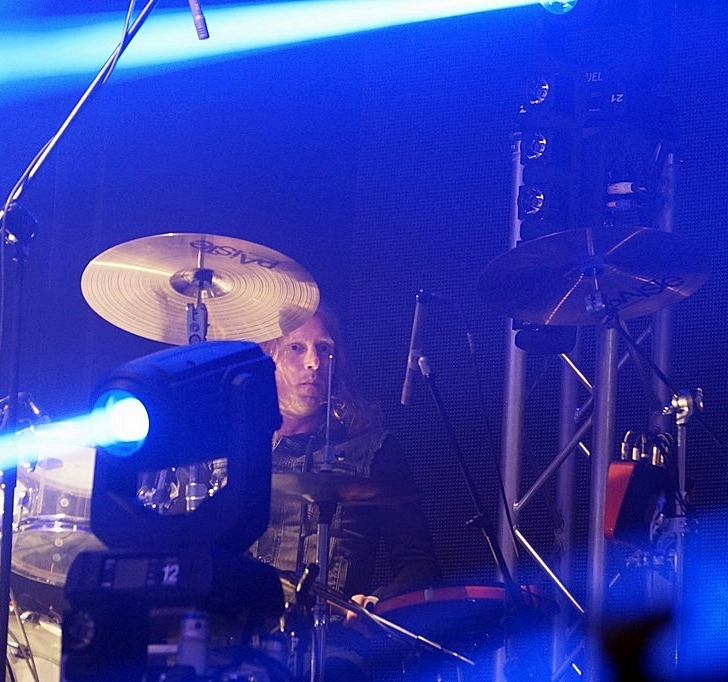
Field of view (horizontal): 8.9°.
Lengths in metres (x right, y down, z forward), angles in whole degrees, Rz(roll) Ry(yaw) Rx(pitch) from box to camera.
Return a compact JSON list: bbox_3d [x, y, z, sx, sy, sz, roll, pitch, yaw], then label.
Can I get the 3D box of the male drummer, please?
[{"bbox_3d":[-0.180,0.520,9.420,0.650,1.270,0.750,0,-7,18],"label":"male drummer"}]

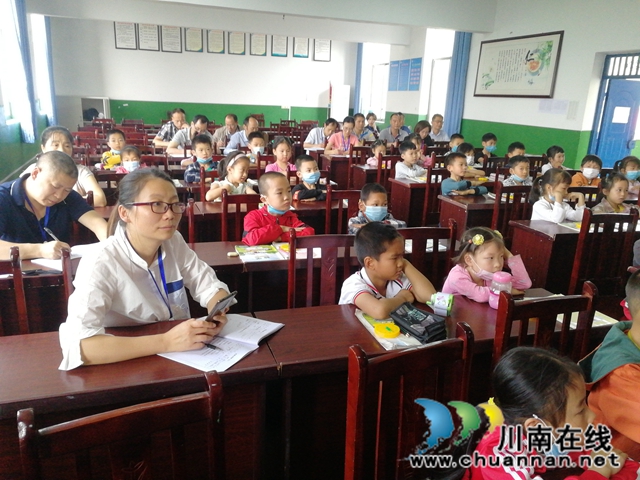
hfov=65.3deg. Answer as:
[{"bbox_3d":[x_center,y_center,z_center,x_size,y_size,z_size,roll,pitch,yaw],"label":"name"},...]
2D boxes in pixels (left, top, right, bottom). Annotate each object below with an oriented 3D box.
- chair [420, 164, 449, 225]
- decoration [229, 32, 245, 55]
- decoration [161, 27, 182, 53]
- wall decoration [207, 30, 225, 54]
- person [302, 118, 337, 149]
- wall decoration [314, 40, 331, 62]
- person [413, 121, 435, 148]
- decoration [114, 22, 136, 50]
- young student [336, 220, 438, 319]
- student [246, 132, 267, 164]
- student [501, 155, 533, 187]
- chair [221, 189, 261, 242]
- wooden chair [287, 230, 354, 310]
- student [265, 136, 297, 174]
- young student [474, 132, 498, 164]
[{"bbox_3d":[1.209,-0.161,4.527,0.400,0.967,0.440,-3,17,-19],"label":"chair"},{"bbox_3d":[-2.001,-4.797,12.053,0.406,0.600,0.030,-3,17,-18],"label":"decoration"},{"bbox_3d":[-3.660,-4.967,12.321,0.480,0.642,0.025,-3,17,-19],"label":"decoration"},{"bbox_3d":[-2.653,-5.104,12.793,0.433,0.596,0.030,-3,16,-17],"label":"wall decoration"},{"bbox_3d":[0.028,-1.341,7.991,0.550,1.210,0.650,-7,19,-30],"label":"person"},{"bbox_3d":[0.077,-5.204,13.648,0.490,0.596,0.030,-3,16,-17],"label":"wall decoration"},{"bbox_3d":[1.475,-1.116,7.379,0.460,1.252,0.720,-3,16,-17],"label":"person"},{"bbox_3d":[-4.718,-4.989,12.158,0.492,0.653,0.030,-3,16,-17],"label":"decoration"},{"bbox_3d":[0.252,0.425,2.099,0.430,1.090,0.500,-8,19,-33],"label":"young student"},{"bbox_3d":[-0.742,-0.676,5.703,0.420,1.125,0.500,-3,17,-18],"label":"student"},{"bbox_3d":[1.782,-0.248,4.703,0.420,1.085,0.500,-3,17,-18],"label":"student"},{"bbox_3d":[-0.361,0.205,2.935,0.385,0.941,0.450,-3,16,-17],"label":"chair"},{"bbox_3d":[0.079,0.457,2.099,0.385,0.941,0.450,-3,16,-17],"label":"wooden chair"},{"bbox_3d":[-0.380,-0.452,4.904,0.370,1.084,0.500,-3,17,-19],"label":"student"},{"bbox_3d":[2.089,-0.785,6.457,0.380,1.160,0.580,-3,16,-17],"label":"young student"}]

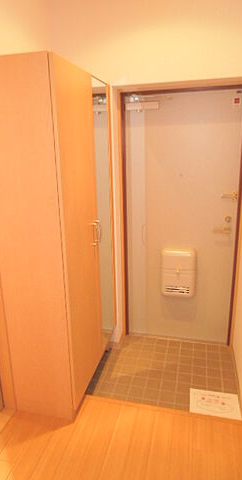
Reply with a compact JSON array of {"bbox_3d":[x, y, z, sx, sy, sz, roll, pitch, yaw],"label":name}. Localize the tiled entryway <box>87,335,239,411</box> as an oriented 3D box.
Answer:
[{"bbox_3d":[0.334,0.938,2.380,0.948,0.044,0.793,3,16,13],"label":"tiled entryway"}]

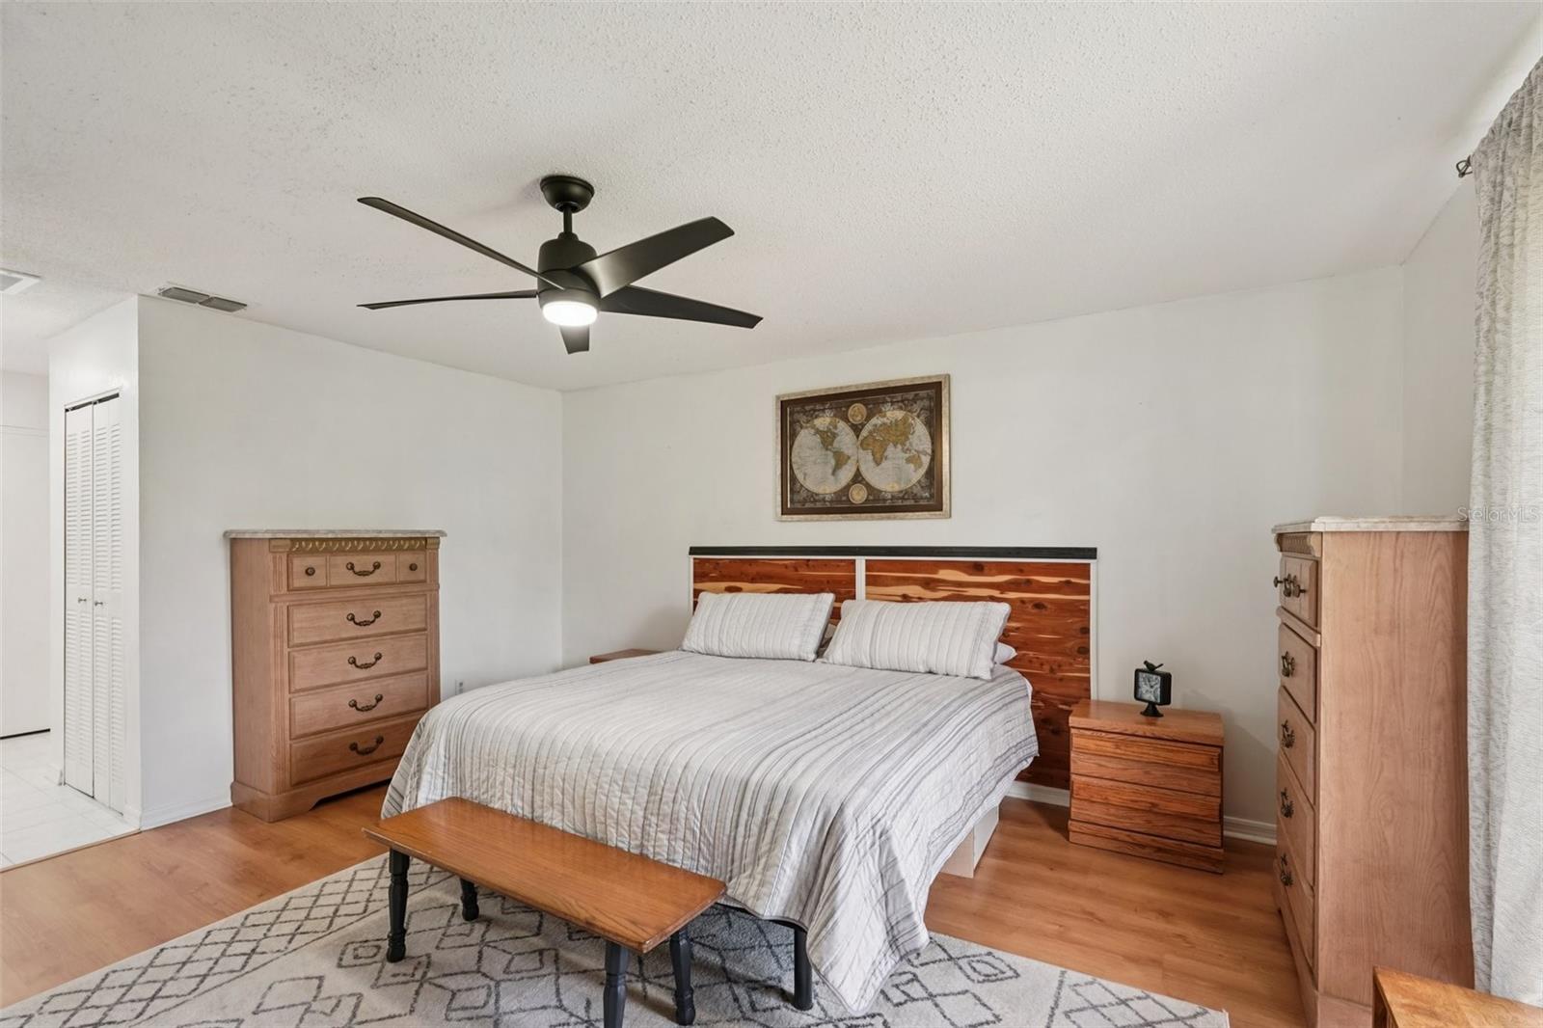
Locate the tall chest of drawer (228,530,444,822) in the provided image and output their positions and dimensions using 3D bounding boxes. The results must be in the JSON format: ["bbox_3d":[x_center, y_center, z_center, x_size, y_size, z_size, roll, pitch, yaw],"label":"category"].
[{"bbox_3d":[-2.330,0.791,3.751,0.420,1.375,0.925,-1,-2,30],"label":"tall chest of drawer"}]

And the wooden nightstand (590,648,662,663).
[{"bbox_3d":[-0.863,1.214,4.512,0.560,0.543,0.390,-1,-2,30],"label":"wooden nightstand"}]

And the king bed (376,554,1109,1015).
[{"bbox_3d":[-0.023,0.808,3.007,2.450,1.270,2.185,-1,-2,30],"label":"king bed"}]

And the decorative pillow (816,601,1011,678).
[{"bbox_3d":[0.709,0.617,3.418,0.860,0.150,0.440,-1,43,30],"label":"decorative pillow"}]

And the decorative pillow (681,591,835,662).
[{"bbox_3d":[-0.080,0.639,3.882,0.860,0.150,0.440,-1,43,30],"label":"decorative pillow"}]

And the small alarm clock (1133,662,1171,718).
[{"bbox_3d":[1.681,0.765,3.028,0.090,0.245,0.135,0,-2,-25],"label":"small alarm clock"}]

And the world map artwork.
[{"bbox_3d":[0.501,-0.351,3.969,1.078,0.775,0.035,-1,-2,30],"label":"world map artwork"}]

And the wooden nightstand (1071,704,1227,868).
[{"bbox_3d":[1.643,1.159,3.017,0.562,0.543,0.395,-1,-2,30],"label":"wooden nightstand"}]

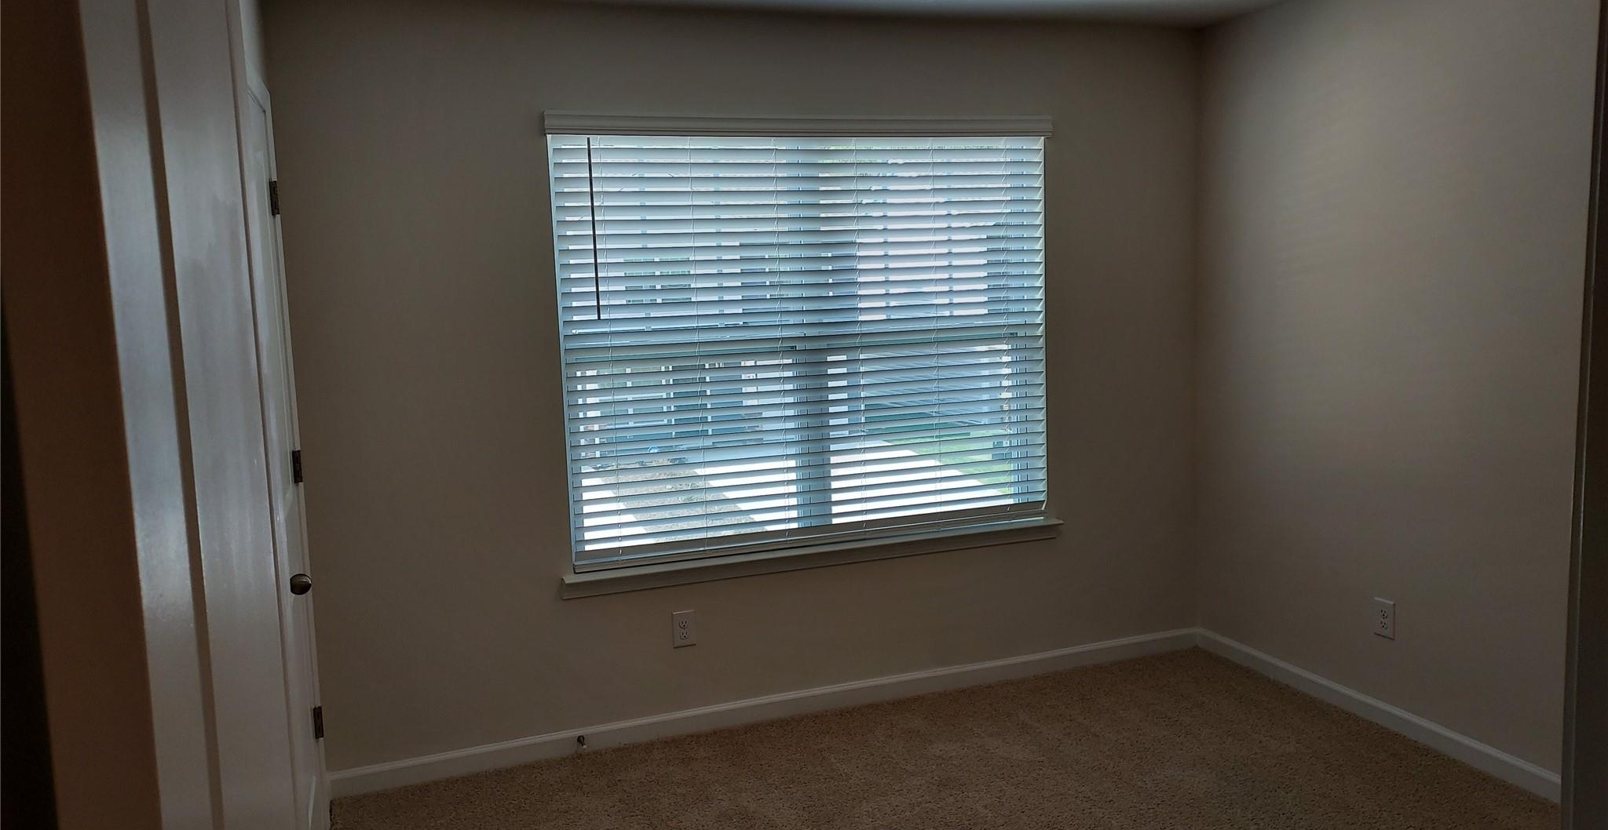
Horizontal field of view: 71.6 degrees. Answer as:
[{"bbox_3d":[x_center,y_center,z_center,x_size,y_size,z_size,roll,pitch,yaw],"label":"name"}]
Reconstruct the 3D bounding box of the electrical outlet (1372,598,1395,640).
[{"bbox_3d":[1.884,0.663,3.618,0.008,0.122,0.079,-5,7,-19],"label":"electrical outlet"}]

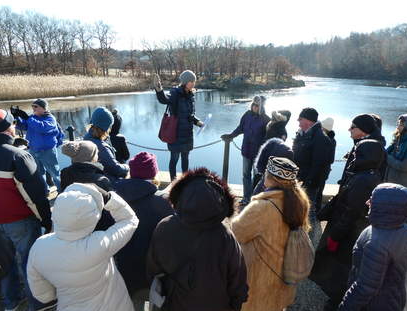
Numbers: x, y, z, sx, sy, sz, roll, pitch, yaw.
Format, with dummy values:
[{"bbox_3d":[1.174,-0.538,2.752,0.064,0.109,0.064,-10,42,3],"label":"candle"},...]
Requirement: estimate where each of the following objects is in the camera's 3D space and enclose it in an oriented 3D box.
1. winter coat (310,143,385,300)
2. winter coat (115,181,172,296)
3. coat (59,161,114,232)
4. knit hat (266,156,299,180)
[{"bbox_3d":[1.235,0.543,2.519,0.540,1.380,0.480,-11,19,-33],"label":"winter coat"},{"bbox_3d":[-0.480,0.672,2.432,0.550,1.000,0.400,5,17,17],"label":"winter coat"},{"bbox_3d":[-0.943,0.431,2.392,0.520,0.800,0.380,12,20,36],"label":"coat"},{"bbox_3d":[0.500,0.082,1.820,0.190,0.130,0.200,-12,34,-36],"label":"knit hat"}]

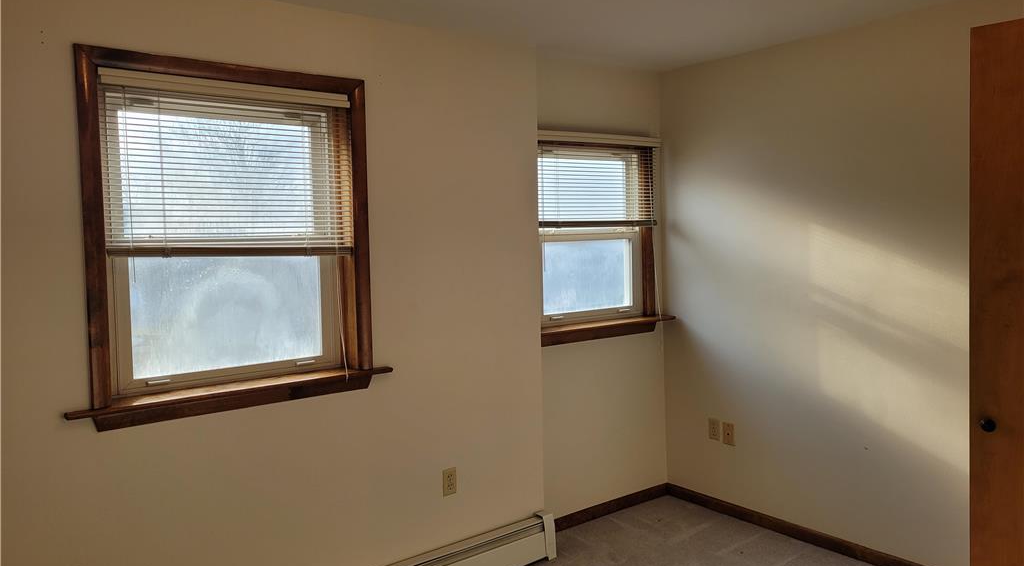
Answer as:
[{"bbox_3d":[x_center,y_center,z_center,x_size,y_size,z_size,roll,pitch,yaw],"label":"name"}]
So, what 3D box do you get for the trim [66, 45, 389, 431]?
[{"bbox_3d":[-0.974,-0.162,2.783,1.178,1.233,0.120,-4,4,-40],"label":"trim"}]

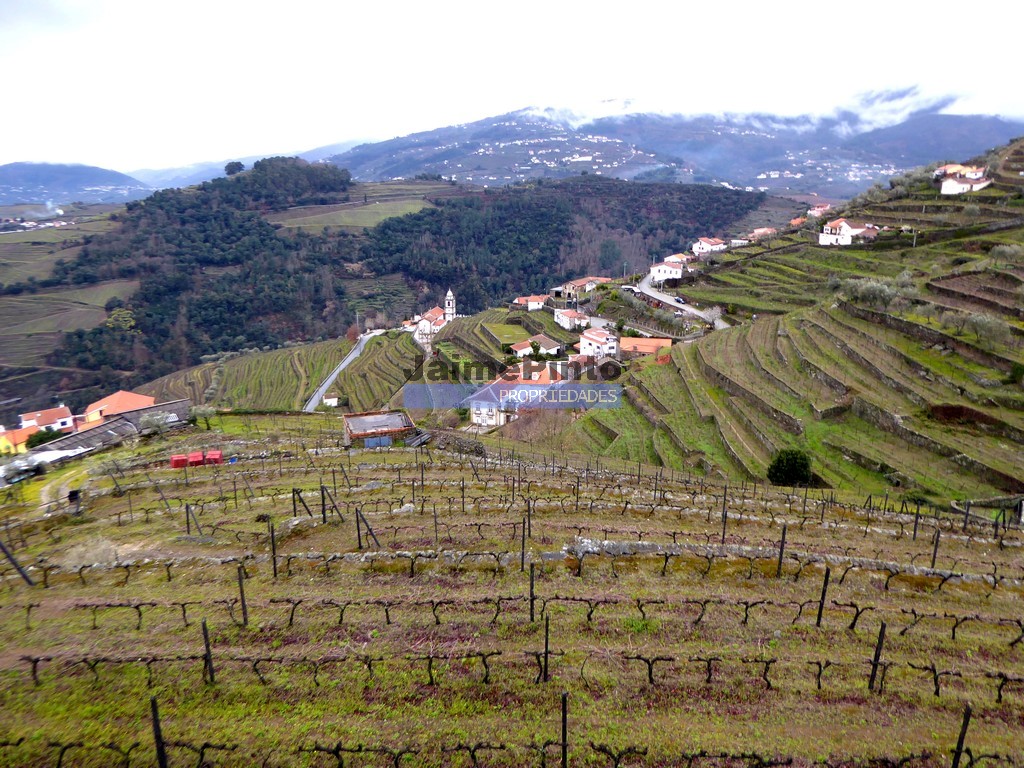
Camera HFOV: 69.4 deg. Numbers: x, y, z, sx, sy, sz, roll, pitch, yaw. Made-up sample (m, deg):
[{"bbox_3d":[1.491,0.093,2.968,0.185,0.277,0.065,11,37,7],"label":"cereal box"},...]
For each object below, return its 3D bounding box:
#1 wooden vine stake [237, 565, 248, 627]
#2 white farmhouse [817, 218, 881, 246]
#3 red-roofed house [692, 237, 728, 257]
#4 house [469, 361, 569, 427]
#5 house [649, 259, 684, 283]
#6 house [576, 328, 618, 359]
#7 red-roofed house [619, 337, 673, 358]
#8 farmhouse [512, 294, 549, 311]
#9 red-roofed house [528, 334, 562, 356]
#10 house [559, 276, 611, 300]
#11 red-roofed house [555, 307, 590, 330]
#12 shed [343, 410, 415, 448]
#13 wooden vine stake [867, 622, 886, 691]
[{"bbox_3d":[-6.232,4.932,17.135,0.080,1.550,0.080,0,16,0],"label":"wooden vine stake"},{"bbox_3d":[120.853,-54.445,265.000,17.000,8.000,13.000,-9,18,-31],"label":"white farmhouse"},{"bbox_3d":[89.968,-62.389,335.000,9.000,7.000,16.000,14,21,40],"label":"red-roofed house"},{"bbox_3d":[0.949,2.955,194.815,16.000,9.000,26.000,5,16,15],"label":"house"},{"bbox_3d":[56.850,-41.464,272.000,11.000,6.600,9.500,8,17,25],"label":"house"},{"bbox_3d":[30.018,-14.278,250.599,6.800,8.000,12.000,-7,17,-26],"label":"house"},{"bbox_3d":[40.669,-11.200,225.000,15.500,4.600,9.000,5,16,16],"label":"red-roofed house"},{"bbox_3d":[7.329,-32.219,292.000,15.000,5.000,8.000,1,16,2],"label":"farmhouse"},{"bbox_3d":[11.698,-13.710,260.122,7.000,4.800,9.700,9,18,30],"label":"red-roofed house"},{"bbox_3d":[28.405,-37.376,288.000,9.000,7.000,22.000,11,19,34],"label":"house"},{"bbox_3d":[21.355,-23.052,263.000,8.000,5.200,15.000,-4,16,-13],"label":"red-roofed house"},{"bbox_3d":[-12.236,4.532,67.500,5.800,2.200,5.200,-6,17,-21],"label":"shed"},{"bbox_3d":[7.128,5.309,14.406,0.080,1.550,0.080,1,16,0],"label":"wooden vine stake"}]

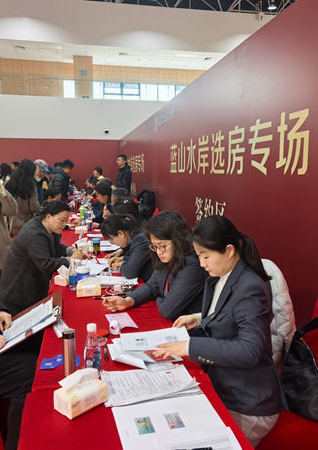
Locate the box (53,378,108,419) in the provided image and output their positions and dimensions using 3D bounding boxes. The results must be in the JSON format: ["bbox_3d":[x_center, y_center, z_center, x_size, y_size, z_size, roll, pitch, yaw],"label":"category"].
[{"bbox_3d":[-0.239,0.544,1.316,0.152,0.060,0.082,-7,10,-43],"label":"box"}]

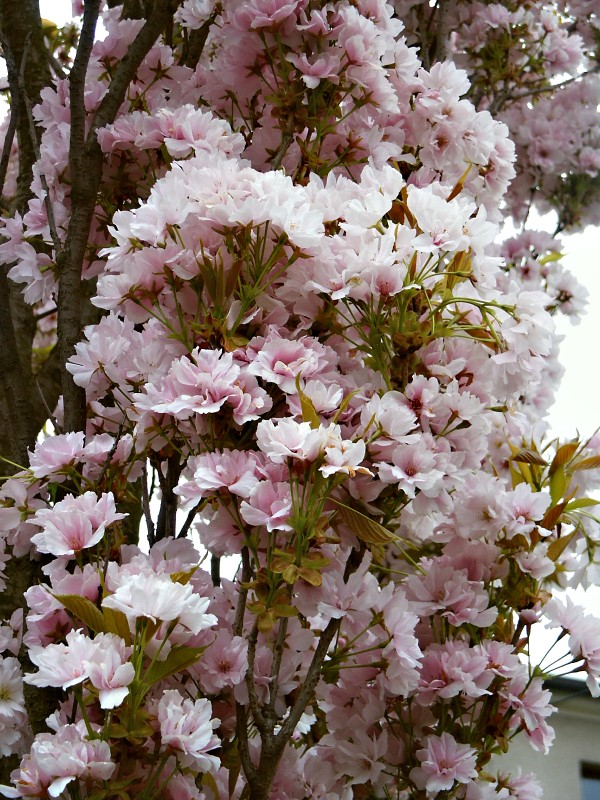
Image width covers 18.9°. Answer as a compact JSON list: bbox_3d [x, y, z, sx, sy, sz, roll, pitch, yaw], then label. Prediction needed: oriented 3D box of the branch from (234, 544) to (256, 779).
[{"bbox_3d":[-0.036,0.176,1.200,0.013,0.157,0.010,0,-15,-2],"label":"branch"}]

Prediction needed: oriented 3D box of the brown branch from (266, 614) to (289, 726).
[{"bbox_3d":[-0.015,0.179,1.200,0.008,0.072,0.008,6,-15,0],"label":"brown branch"}]

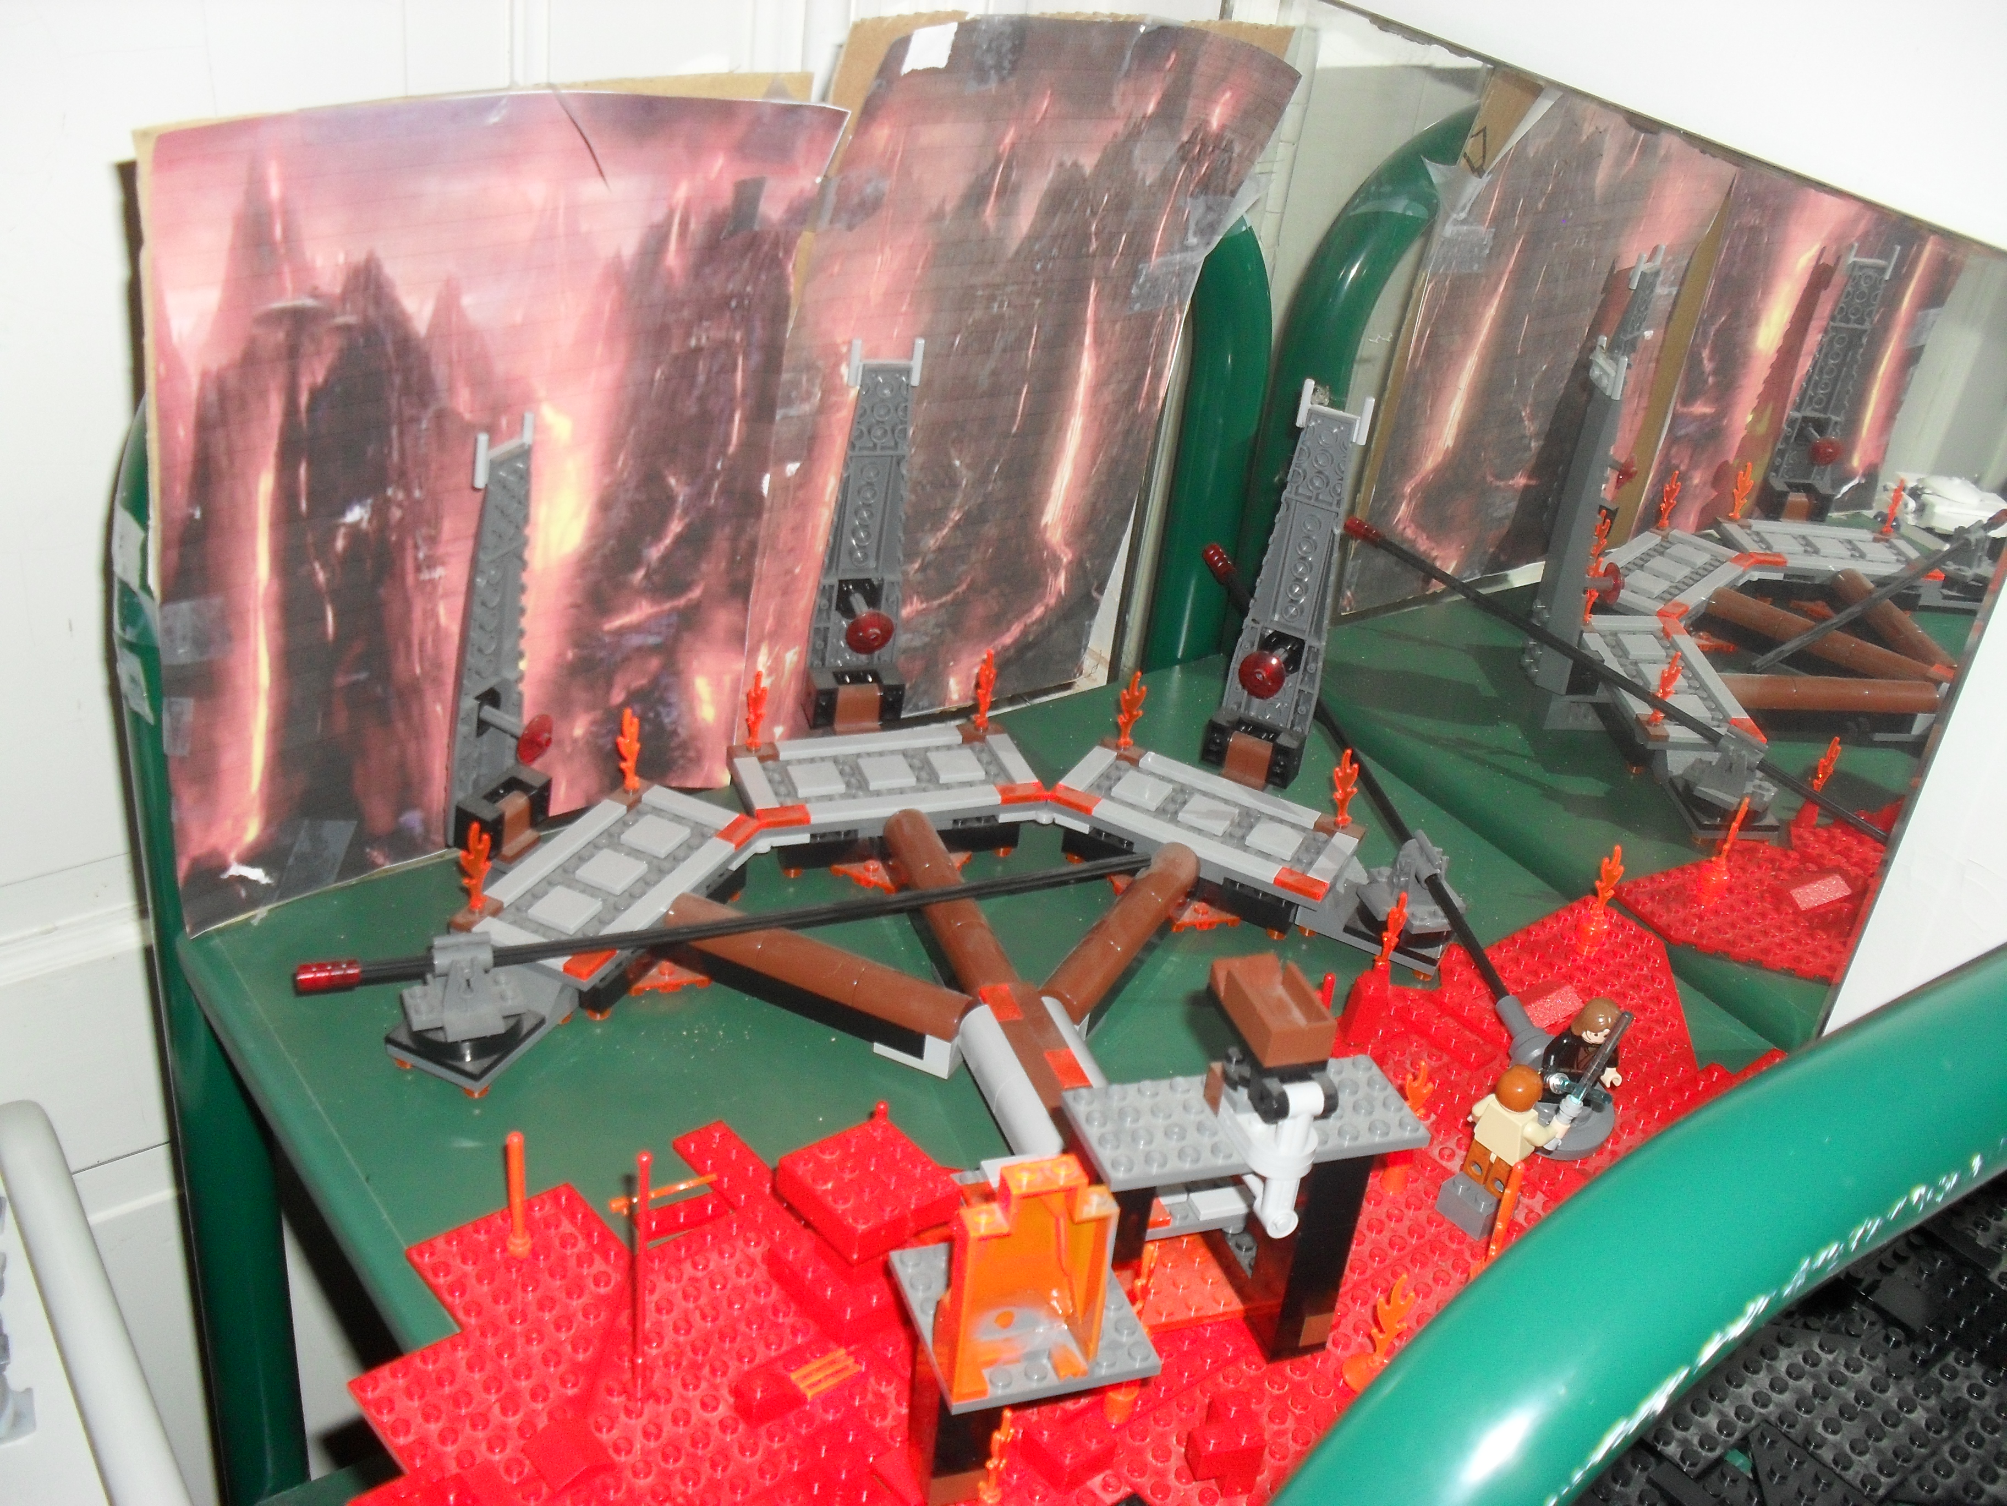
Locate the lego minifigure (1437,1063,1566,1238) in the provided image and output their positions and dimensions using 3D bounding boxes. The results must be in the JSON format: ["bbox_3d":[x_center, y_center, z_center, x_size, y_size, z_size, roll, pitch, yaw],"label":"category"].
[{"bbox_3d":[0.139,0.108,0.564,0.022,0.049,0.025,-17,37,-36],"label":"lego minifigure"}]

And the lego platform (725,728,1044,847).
[{"bbox_3d":[-0.039,0.010,0.673,0.096,0.009,0.048,-5,31,-20],"label":"lego platform"}]

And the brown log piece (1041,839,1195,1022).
[{"bbox_3d":[0.036,0.054,0.625,0.016,0.010,0.096,20,33,19],"label":"brown log piece"}]

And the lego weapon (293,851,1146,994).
[{"bbox_3d":[-0.068,0.047,0.589,0.263,0.009,0.009,-6,33,-29],"label":"lego weapon"}]

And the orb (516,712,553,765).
[{"bbox_3d":[-0.138,-0.004,0.597,0.005,0.016,0.016,32,34,8],"label":"orb"}]

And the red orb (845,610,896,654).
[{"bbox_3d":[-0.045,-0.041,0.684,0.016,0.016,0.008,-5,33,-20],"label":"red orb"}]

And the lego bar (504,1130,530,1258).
[{"bbox_3d":[-0.122,0.111,0.512,0.006,0.040,0.006,5,29,-3],"label":"lego bar"}]

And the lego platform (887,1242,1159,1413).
[{"bbox_3d":[0.004,0.125,0.457,0.048,0.005,0.048,-5,31,-20],"label":"lego platform"}]

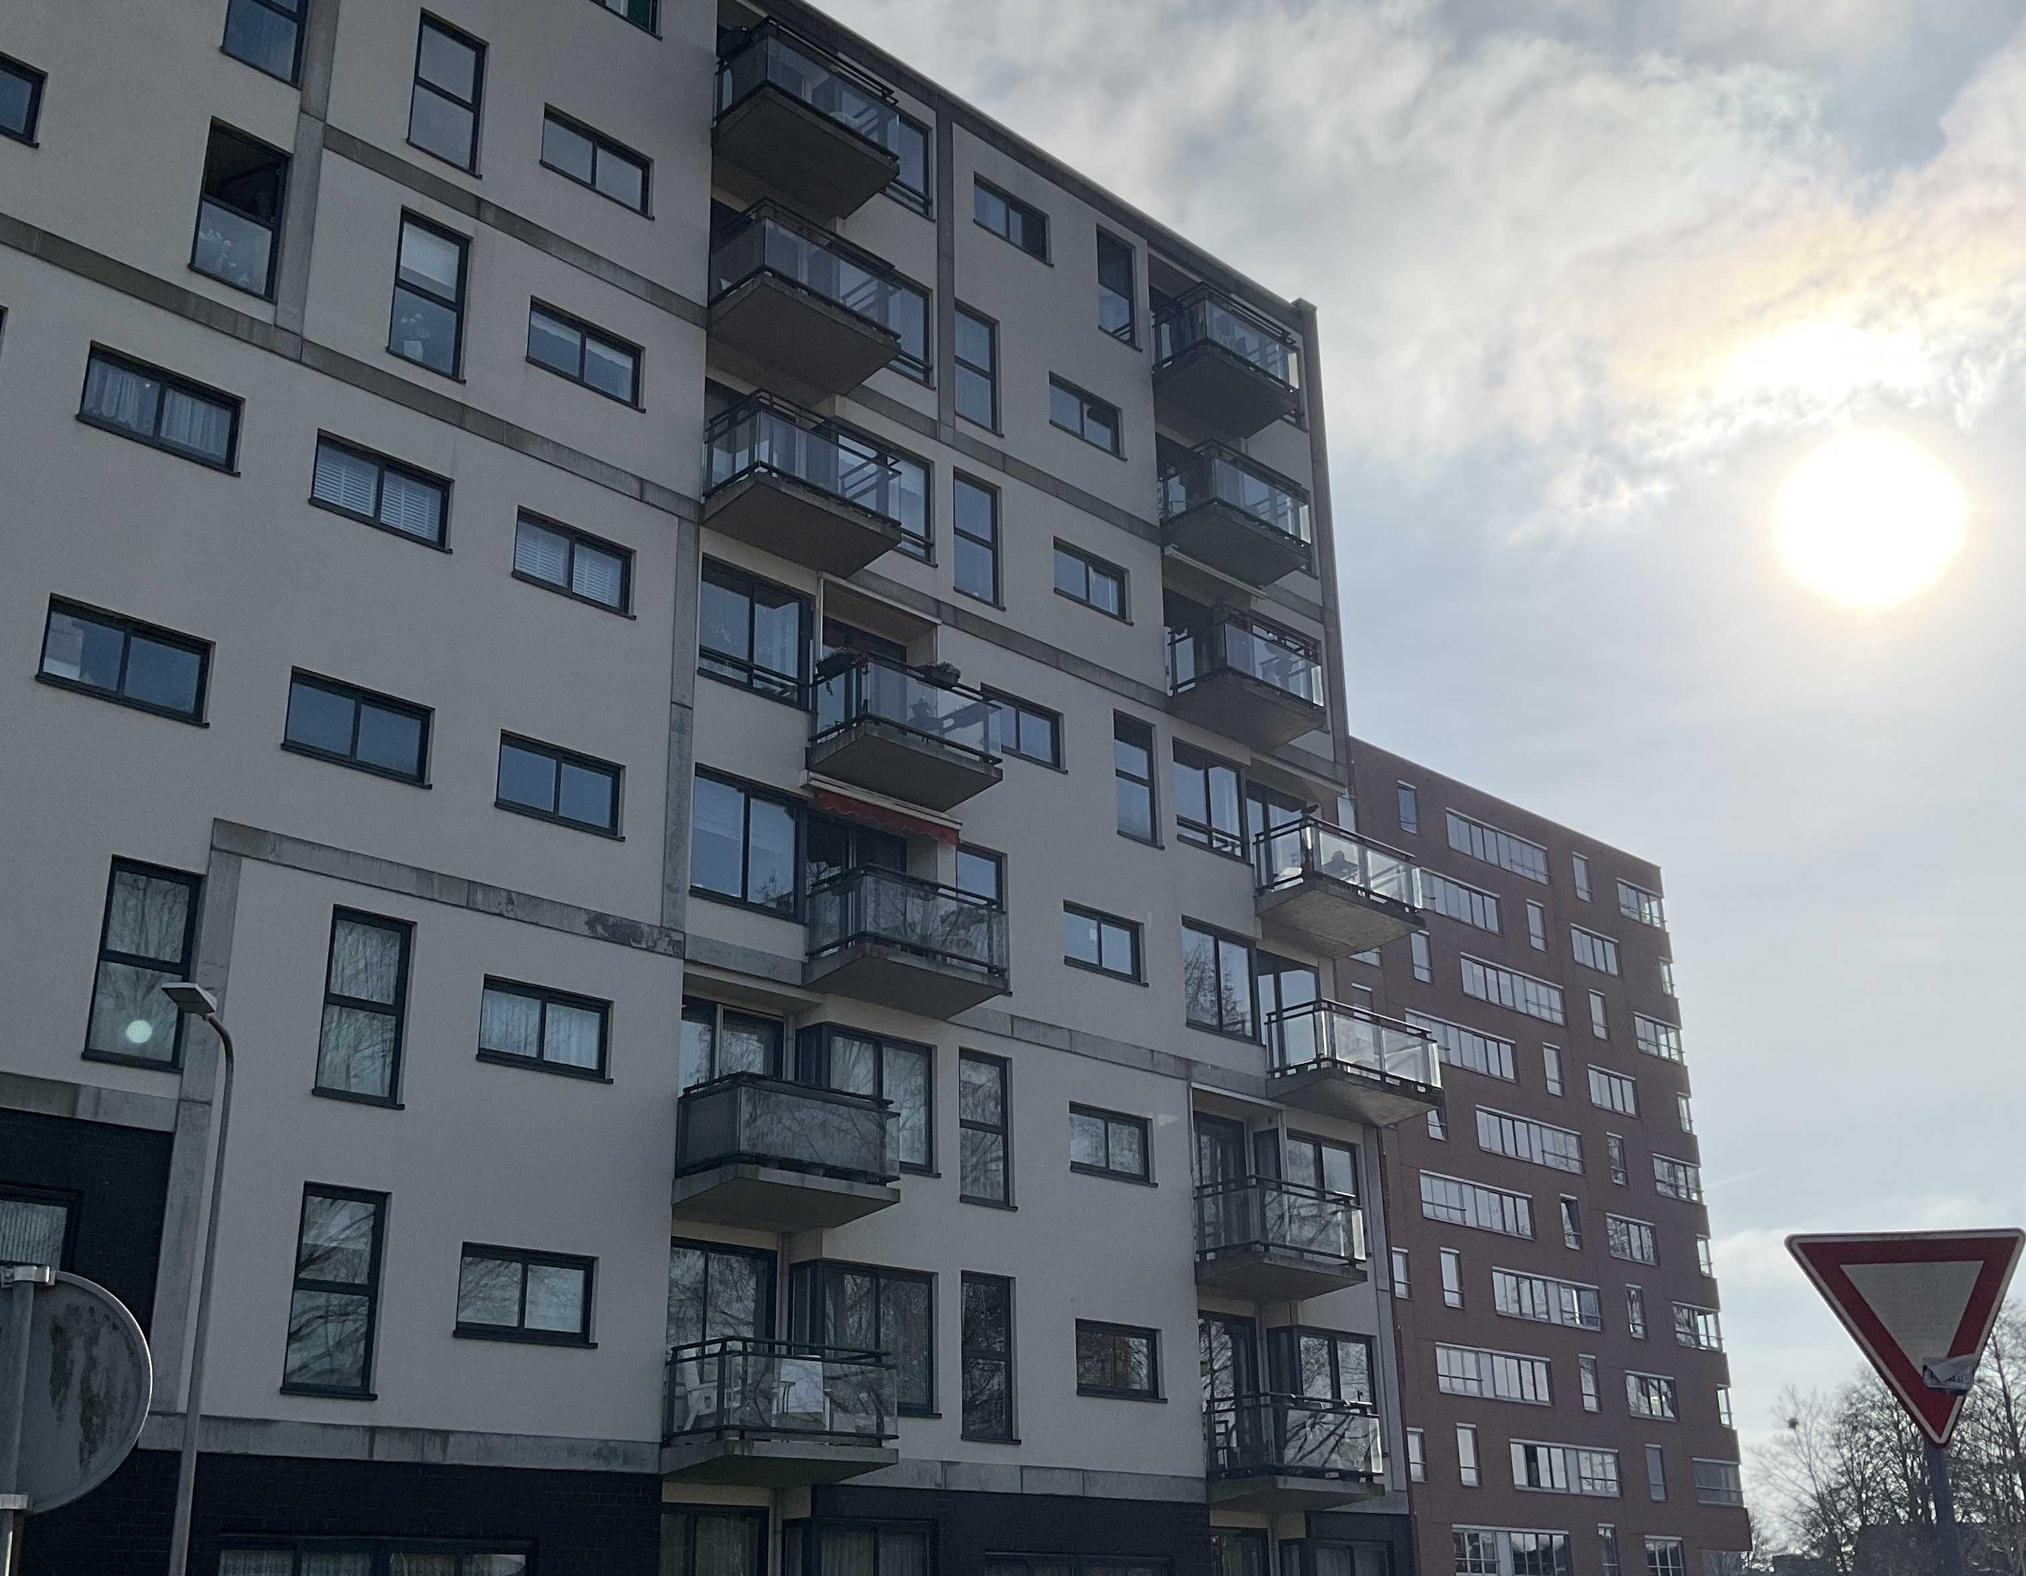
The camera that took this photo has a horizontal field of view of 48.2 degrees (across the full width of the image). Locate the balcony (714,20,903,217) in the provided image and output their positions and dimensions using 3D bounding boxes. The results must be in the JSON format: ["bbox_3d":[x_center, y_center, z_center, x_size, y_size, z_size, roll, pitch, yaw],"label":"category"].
[{"bbox_3d":[-2.682,-8.736,29.682,1.115,1.319,2.244,-20,-28,41],"label":"balcony"}]

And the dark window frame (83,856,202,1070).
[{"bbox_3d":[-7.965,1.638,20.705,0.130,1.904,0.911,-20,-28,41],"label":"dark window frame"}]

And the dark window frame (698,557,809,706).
[{"bbox_3d":[-3.104,-1.808,26.989,0.120,1.510,1.680,-20,-28,41],"label":"dark window frame"}]

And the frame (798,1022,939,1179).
[{"bbox_3d":[-1.696,3.755,26.785,1.740,1.570,0.570,19,-29,-42],"label":"frame"}]

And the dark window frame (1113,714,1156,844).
[{"bbox_3d":[1.666,-0.108,31.478,0.120,1.828,0.830,-20,-28,41],"label":"dark window frame"}]

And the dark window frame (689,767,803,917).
[{"bbox_3d":[-3.045,0.668,25.827,1.571,1.552,0.130,19,-29,-41],"label":"dark window frame"}]

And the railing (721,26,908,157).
[{"bbox_3d":[-2.642,-8.804,29.351,1.050,1.010,2.220,-20,-28,41],"label":"railing"}]

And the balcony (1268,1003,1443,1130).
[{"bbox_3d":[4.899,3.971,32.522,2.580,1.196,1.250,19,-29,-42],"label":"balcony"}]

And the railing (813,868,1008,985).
[{"bbox_3d":[-1.242,1.712,26.806,1.021,0.968,2.215,-21,-29,41],"label":"railing"}]

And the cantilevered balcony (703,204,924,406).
[{"bbox_3d":[-2.620,-6.188,28.712,1.115,1.333,2.258,-20,-28,41],"label":"cantilevered balcony"}]

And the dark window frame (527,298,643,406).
[{"bbox_3d":[-4.982,-4.991,26.228,0.120,0.836,1.556,-20,-28,41],"label":"dark window frame"}]

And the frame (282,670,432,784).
[{"bbox_3d":[-6.997,-0.614,24.229,0.140,0.937,1.720,-20,-28,41],"label":"frame"}]

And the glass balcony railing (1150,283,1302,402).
[{"bbox_3d":[3.306,-6.700,35.121,2.150,1.050,1.140,19,-29,-42],"label":"glass balcony railing"}]

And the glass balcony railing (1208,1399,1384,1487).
[{"bbox_3d":[3.654,8.590,29.200,1.072,1.238,2.272,-21,-29,41],"label":"glass balcony railing"}]

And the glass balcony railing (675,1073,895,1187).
[{"bbox_3d":[-2.403,3.788,24.372,2.173,0.887,1.077,19,-29,-41],"label":"glass balcony railing"}]

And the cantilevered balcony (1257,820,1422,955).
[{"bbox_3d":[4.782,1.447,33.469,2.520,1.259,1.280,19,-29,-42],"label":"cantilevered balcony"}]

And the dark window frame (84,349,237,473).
[{"bbox_3d":[-8.844,-3.899,23.552,0.140,0.917,1.720,-20,-28,41],"label":"dark window frame"}]

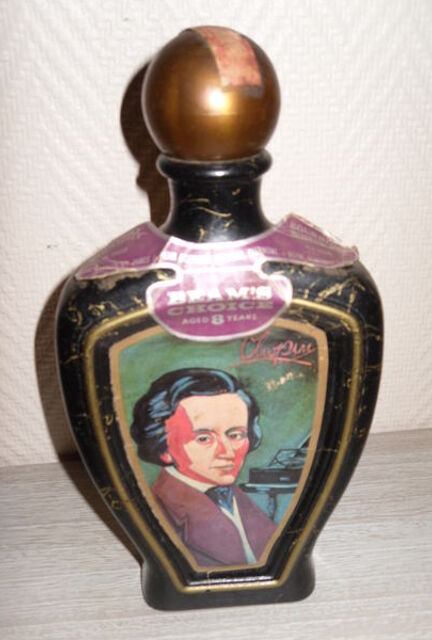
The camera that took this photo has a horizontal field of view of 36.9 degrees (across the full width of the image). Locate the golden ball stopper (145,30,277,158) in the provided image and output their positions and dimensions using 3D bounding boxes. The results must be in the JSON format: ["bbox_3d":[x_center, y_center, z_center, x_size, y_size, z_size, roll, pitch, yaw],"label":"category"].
[{"bbox_3d":[-0.002,-0.085,0.246,0.053,0.048,0.053,-3,28,-2],"label":"golden ball stopper"}]

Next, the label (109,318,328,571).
[{"bbox_3d":[0.004,0.059,0.287,0.088,0.140,0.010,-3,28,-2],"label":"label"}]

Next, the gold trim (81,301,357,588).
[{"bbox_3d":[0.005,0.062,0.290,0.112,0.161,0.015,-3,28,-2],"label":"gold trim"}]

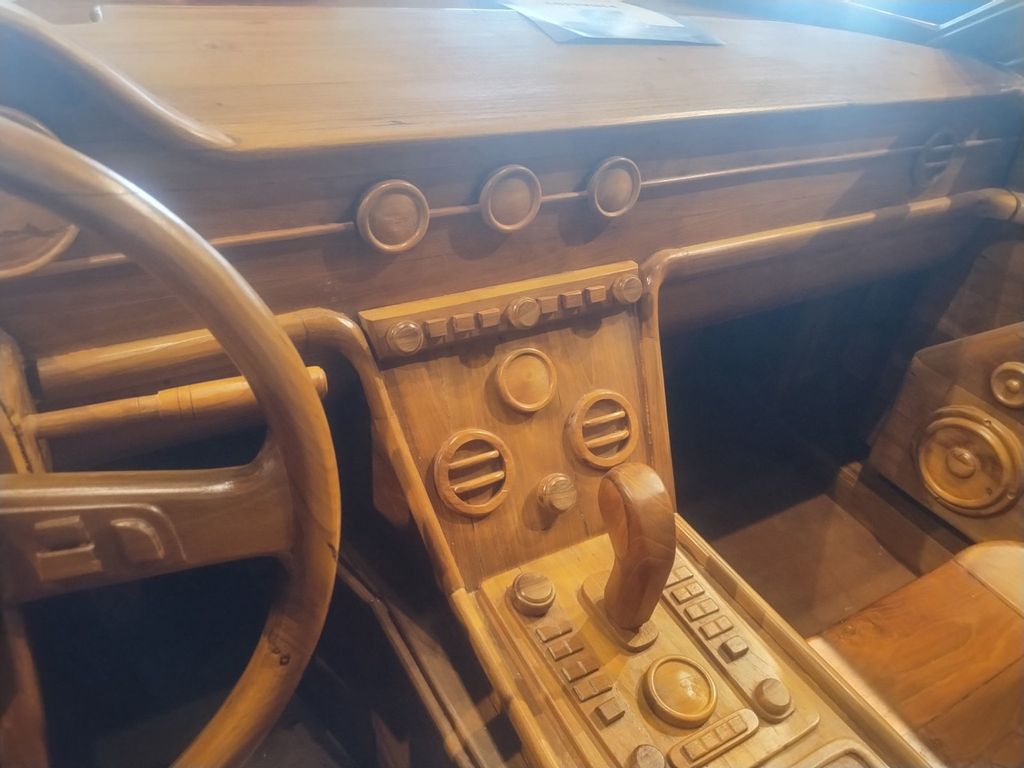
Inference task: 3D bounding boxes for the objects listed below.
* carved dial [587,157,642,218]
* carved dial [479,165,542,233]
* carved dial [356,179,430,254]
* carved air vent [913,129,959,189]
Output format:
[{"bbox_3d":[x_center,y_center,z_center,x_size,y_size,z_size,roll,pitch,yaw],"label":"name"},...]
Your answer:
[{"bbox_3d":[0.088,-0.168,0.629,0.049,0.049,0.014,-15,29,-28],"label":"carved dial"},{"bbox_3d":[-0.001,-0.145,0.580,0.049,0.049,0.014,-15,29,-28],"label":"carved dial"},{"bbox_3d":[-0.085,-0.121,0.535,0.051,0.051,0.014,-15,29,-28],"label":"carved dial"},{"bbox_3d":[0.488,-0.260,0.853,0.064,0.064,0.014,-15,29,-28],"label":"carved air vent"}]

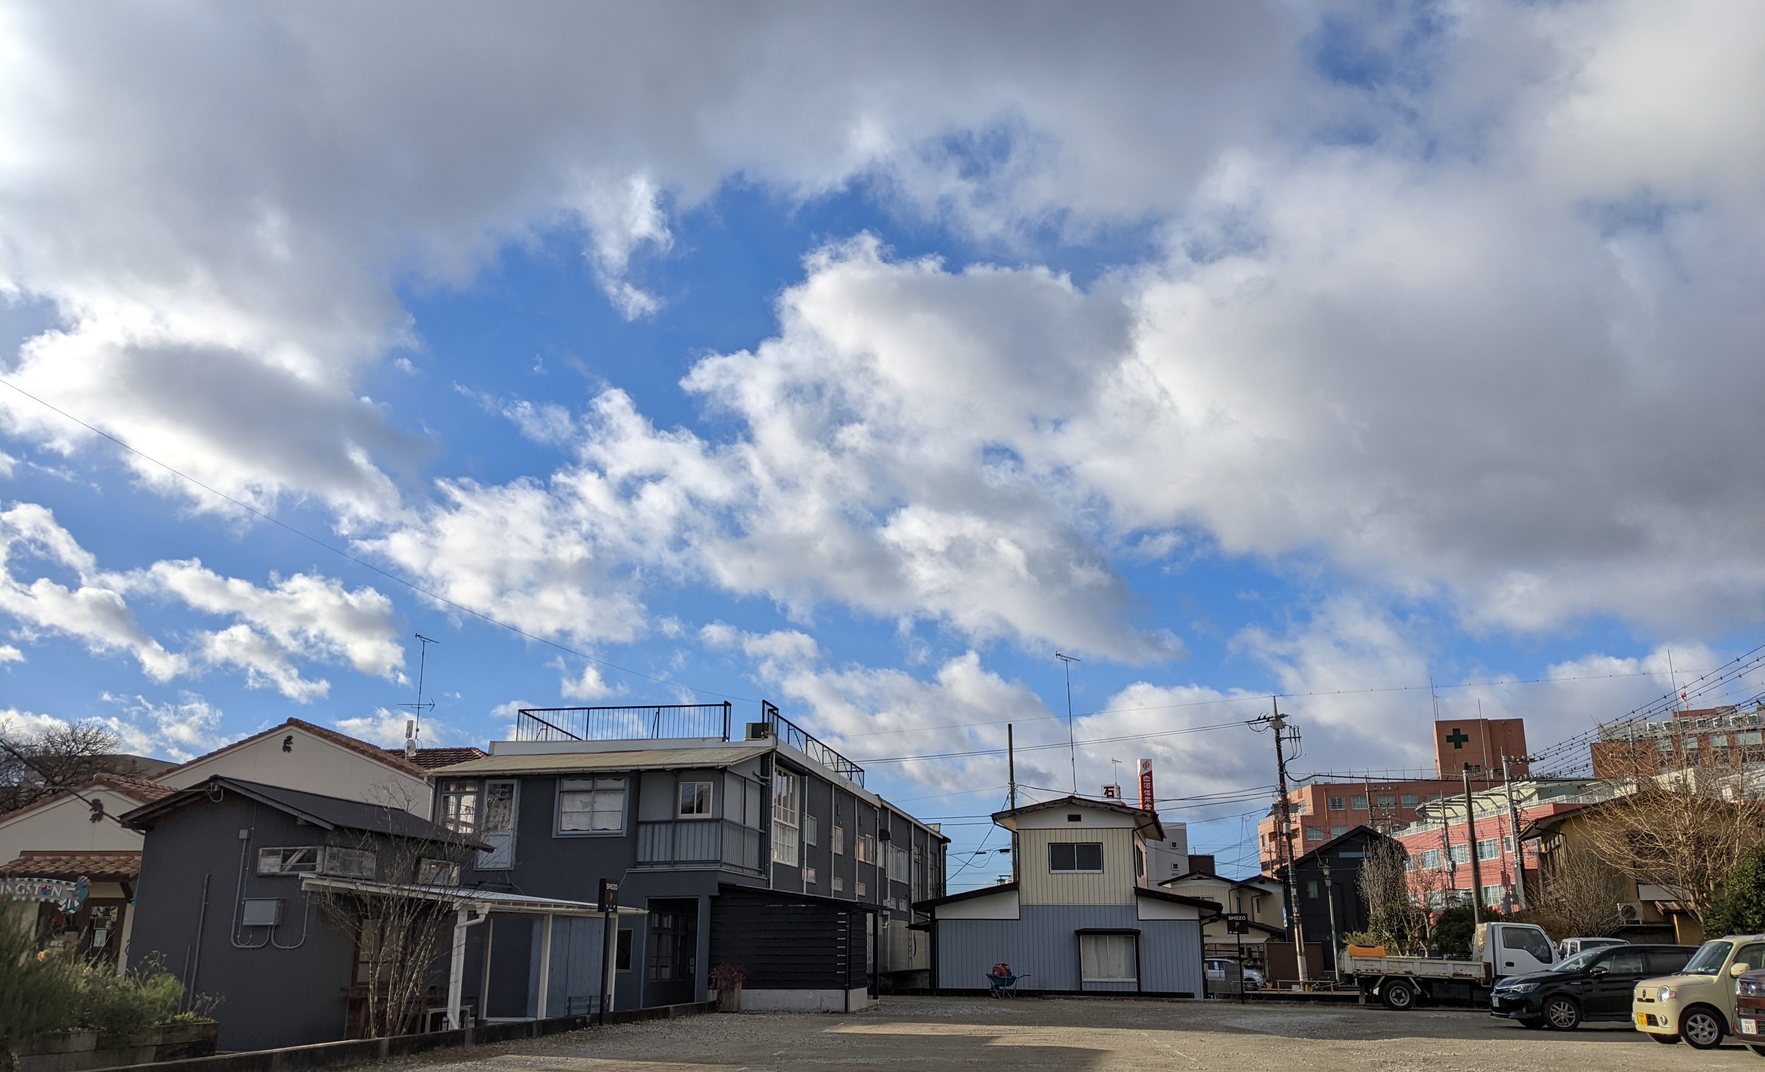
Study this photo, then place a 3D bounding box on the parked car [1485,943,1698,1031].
[{"bbox_3d":[13.935,8.627,26.287,4.400,1.490,1.700,-1,-17,5],"label":"parked car"}]

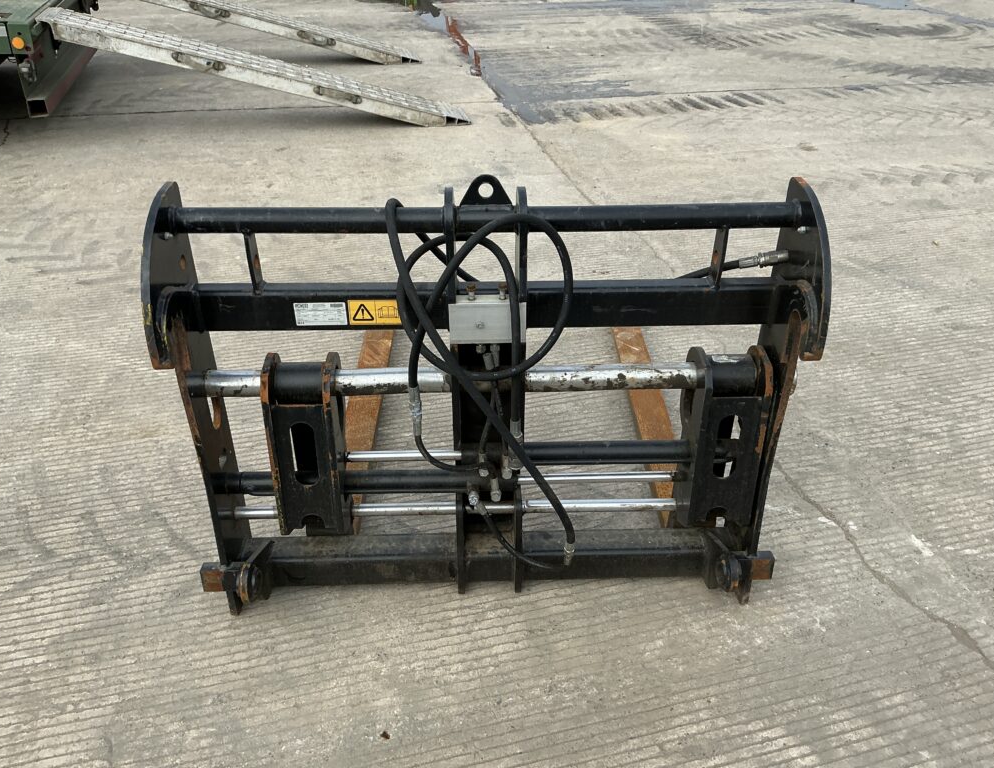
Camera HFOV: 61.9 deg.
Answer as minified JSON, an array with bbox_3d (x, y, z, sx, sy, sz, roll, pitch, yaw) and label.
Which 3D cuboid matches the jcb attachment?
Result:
[{"bbox_3d":[-0.029,-0.256,2.211,1.360,1.030,1.380,-1,34,-1],"label":"jcb attachment"}]

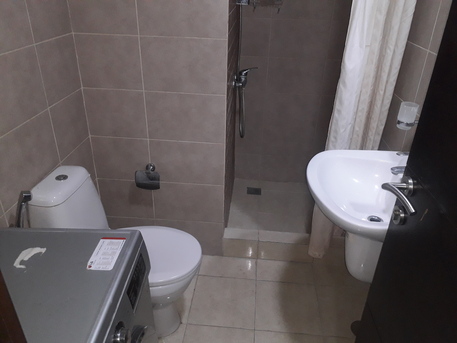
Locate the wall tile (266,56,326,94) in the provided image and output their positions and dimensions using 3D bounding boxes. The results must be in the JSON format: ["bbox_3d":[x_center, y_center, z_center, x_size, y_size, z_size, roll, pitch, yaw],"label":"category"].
[{"bbox_3d":[0.472,-0.676,2.542,0.398,0.253,0.010,4,29,4],"label":"wall tile"}]

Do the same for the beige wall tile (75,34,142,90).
[{"bbox_3d":[-0.558,-0.510,1.681,0.308,0.253,0.012,4,28,4],"label":"beige wall tile"}]

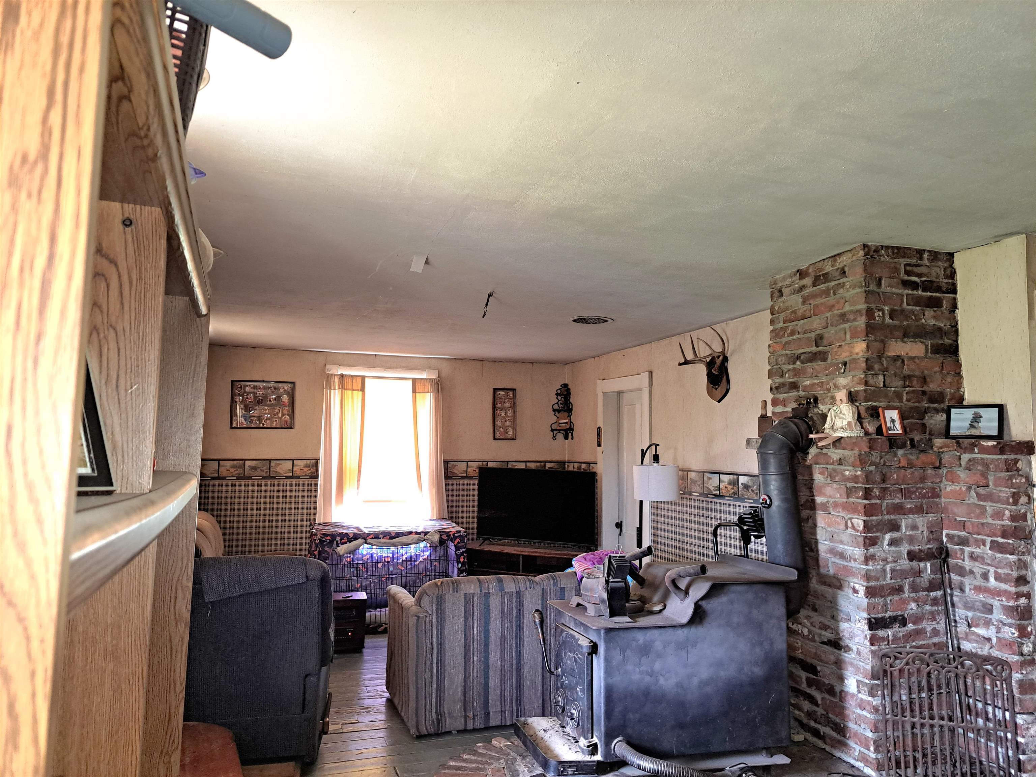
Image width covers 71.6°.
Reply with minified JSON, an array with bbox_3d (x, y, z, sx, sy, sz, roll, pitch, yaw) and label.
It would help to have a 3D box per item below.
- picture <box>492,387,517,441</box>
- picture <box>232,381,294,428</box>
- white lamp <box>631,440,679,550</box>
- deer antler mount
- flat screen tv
[{"bbox_3d":[-0.128,0.264,7.295,0.248,0.522,0.025,2,-5,-18],"label":"picture"},{"bbox_3d":[-2.331,0.153,6.572,0.550,0.435,0.025,2,-5,-18],"label":"picture"},{"bbox_3d":[0.918,1.124,5.020,0.320,1.480,0.460,4,-5,-38],"label":"white lamp"},{"bbox_3d":[1.237,-0.153,4.823,0.280,0.500,0.370,2,-5,-18],"label":"deer antler mount"},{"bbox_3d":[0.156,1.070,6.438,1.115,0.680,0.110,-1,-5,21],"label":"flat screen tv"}]

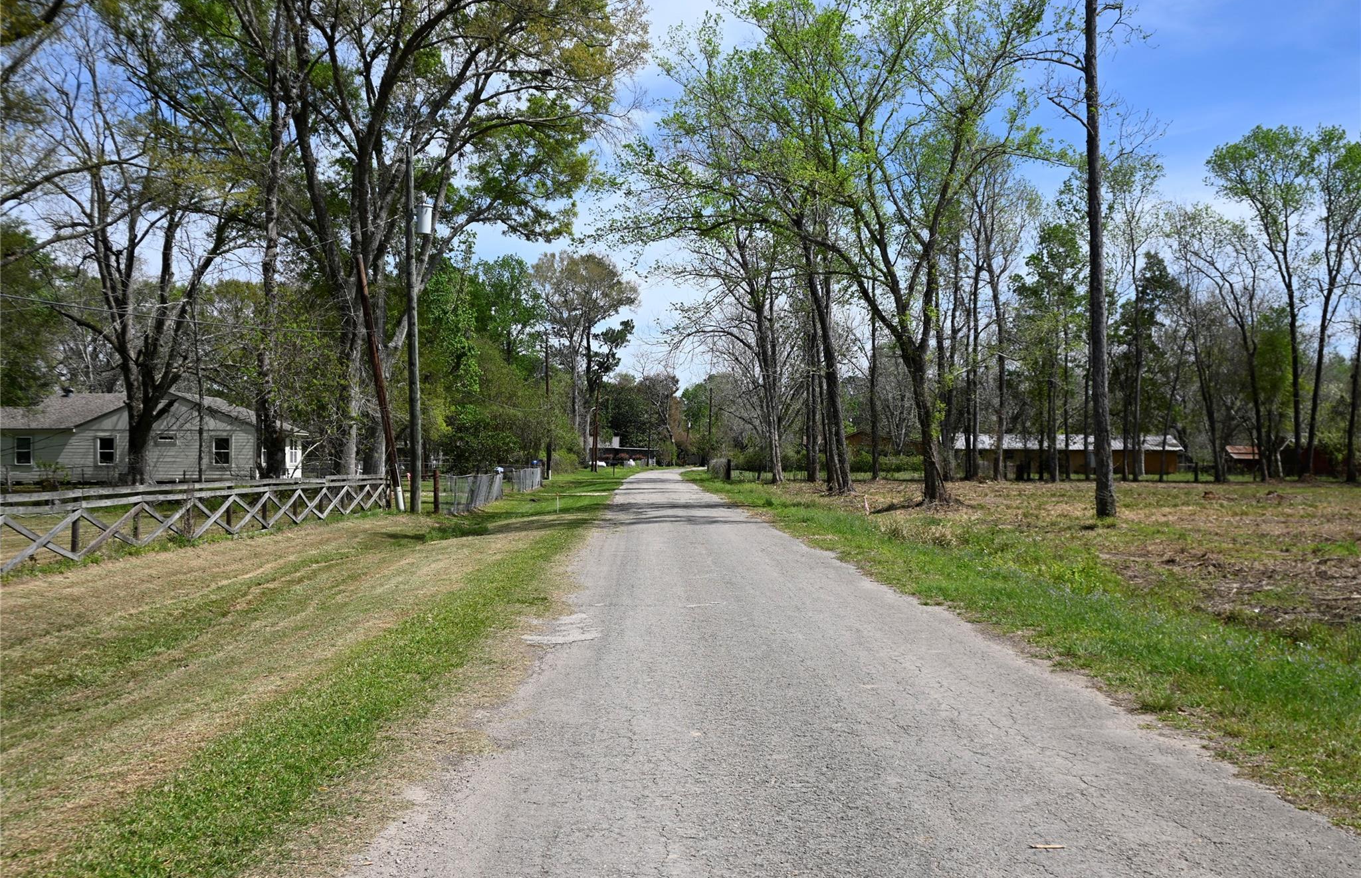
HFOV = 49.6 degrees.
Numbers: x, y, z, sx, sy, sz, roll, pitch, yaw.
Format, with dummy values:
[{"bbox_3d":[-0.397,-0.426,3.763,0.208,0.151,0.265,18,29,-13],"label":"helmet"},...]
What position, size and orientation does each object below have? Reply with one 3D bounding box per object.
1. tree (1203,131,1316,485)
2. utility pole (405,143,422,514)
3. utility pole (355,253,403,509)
[{"bbox_3d":[35.417,-8.367,90.109,6.700,21.670,6.300,0,-1,0],"label":"tree"},{"bbox_3d":[-7.178,-2.960,39.550,0.290,9.970,0.290,-1,-1,0],"label":"utility pole"},{"bbox_3d":[-8.288,-1.582,40.536,0.250,7.170,0.250,-9,-1,0],"label":"utility pole"}]

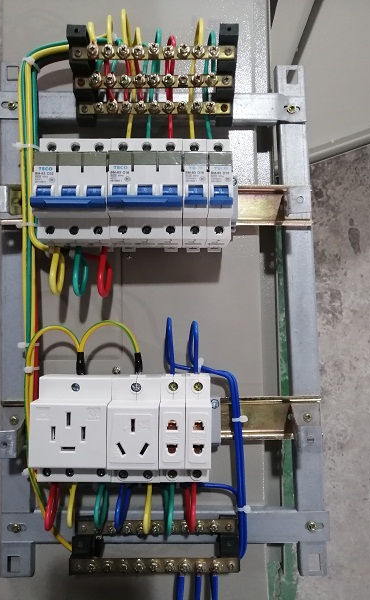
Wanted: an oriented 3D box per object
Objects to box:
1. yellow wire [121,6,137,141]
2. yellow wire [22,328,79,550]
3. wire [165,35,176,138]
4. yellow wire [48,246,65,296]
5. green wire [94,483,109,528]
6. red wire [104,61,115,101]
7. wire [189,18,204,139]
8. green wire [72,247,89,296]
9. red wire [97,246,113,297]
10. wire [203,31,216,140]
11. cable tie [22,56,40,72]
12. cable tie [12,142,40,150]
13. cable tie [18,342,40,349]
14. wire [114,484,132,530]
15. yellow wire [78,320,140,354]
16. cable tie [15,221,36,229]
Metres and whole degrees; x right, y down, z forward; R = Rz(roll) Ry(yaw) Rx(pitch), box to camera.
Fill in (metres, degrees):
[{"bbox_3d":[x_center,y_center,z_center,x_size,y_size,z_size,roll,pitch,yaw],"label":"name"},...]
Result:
[{"bbox_3d":[-0.046,-0.181,0.379,0.011,0.044,0.094,-1,85,0],"label":"yellow wire"},{"bbox_3d":[-0.105,0.108,0.366,0.044,0.030,0.175,0,87,0],"label":"yellow wire"},{"bbox_3d":[-0.012,-0.175,0.387,0.010,0.032,0.083,-1,85,0],"label":"wire"},{"bbox_3d":[-0.104,-0.023,0.379,0.012,0.025,0.036,-1,85,0],"label":"yellow wire"},{"bbox_3d":[-0.064,0.157,0.360,0.011,0.025,0.034,-1,85,0],"label":"green wire"},{"bbox_3d":[-0.057,-0.165,0.353,0.007,0.014,0.032,0,87,0],"label":"red wire"},{"bbox_3d":[0.009,-0.168,0.355,0.011,0.030,0.091,0,87,0],"label":"wire"},{"bbox_3d":[-0.083,-0.023,0.371,0.011,0.022,0.040,0,87,0],"label":"green wire"},{"bbox_3d":[-0.065,-0.022,0.379,0.013,0.025,0.037,-1,85,0],"label":"red wire"},{"bbox_3d":[0.019,-0.164,0.356,0.010,0.028,0.082,0,87,0],"label":"wire"},{"bbox_3d":[-0.122,-0.187,0.372,0.017,0.012,0.005,32,87,2],"label":"cable tie"},{"bbox_3d":[-0.131,-0.127,0.388,0.022,0.012,0.006,-1,85,0],"label":"cable tie"},{"bbox_3d":[-0.125,0.036,0.376,0.017,0.011,0.004,-1,85,0],"label":"cable tie"},{"bbox_3d":[-0.046,0.156,0.352,0.011,0.022,0.035,0,87,0],"label":"wire"},{"bbox_3d":[-0.058,0.029,0.357,0.046,0.008,0.026,0,87,0],"label":"yellow wire"},{"bbox_3d":[-0.131,-0.062,0.385,0.018,0.012,0.005,-1,85,0],"label":"cable tie"}]

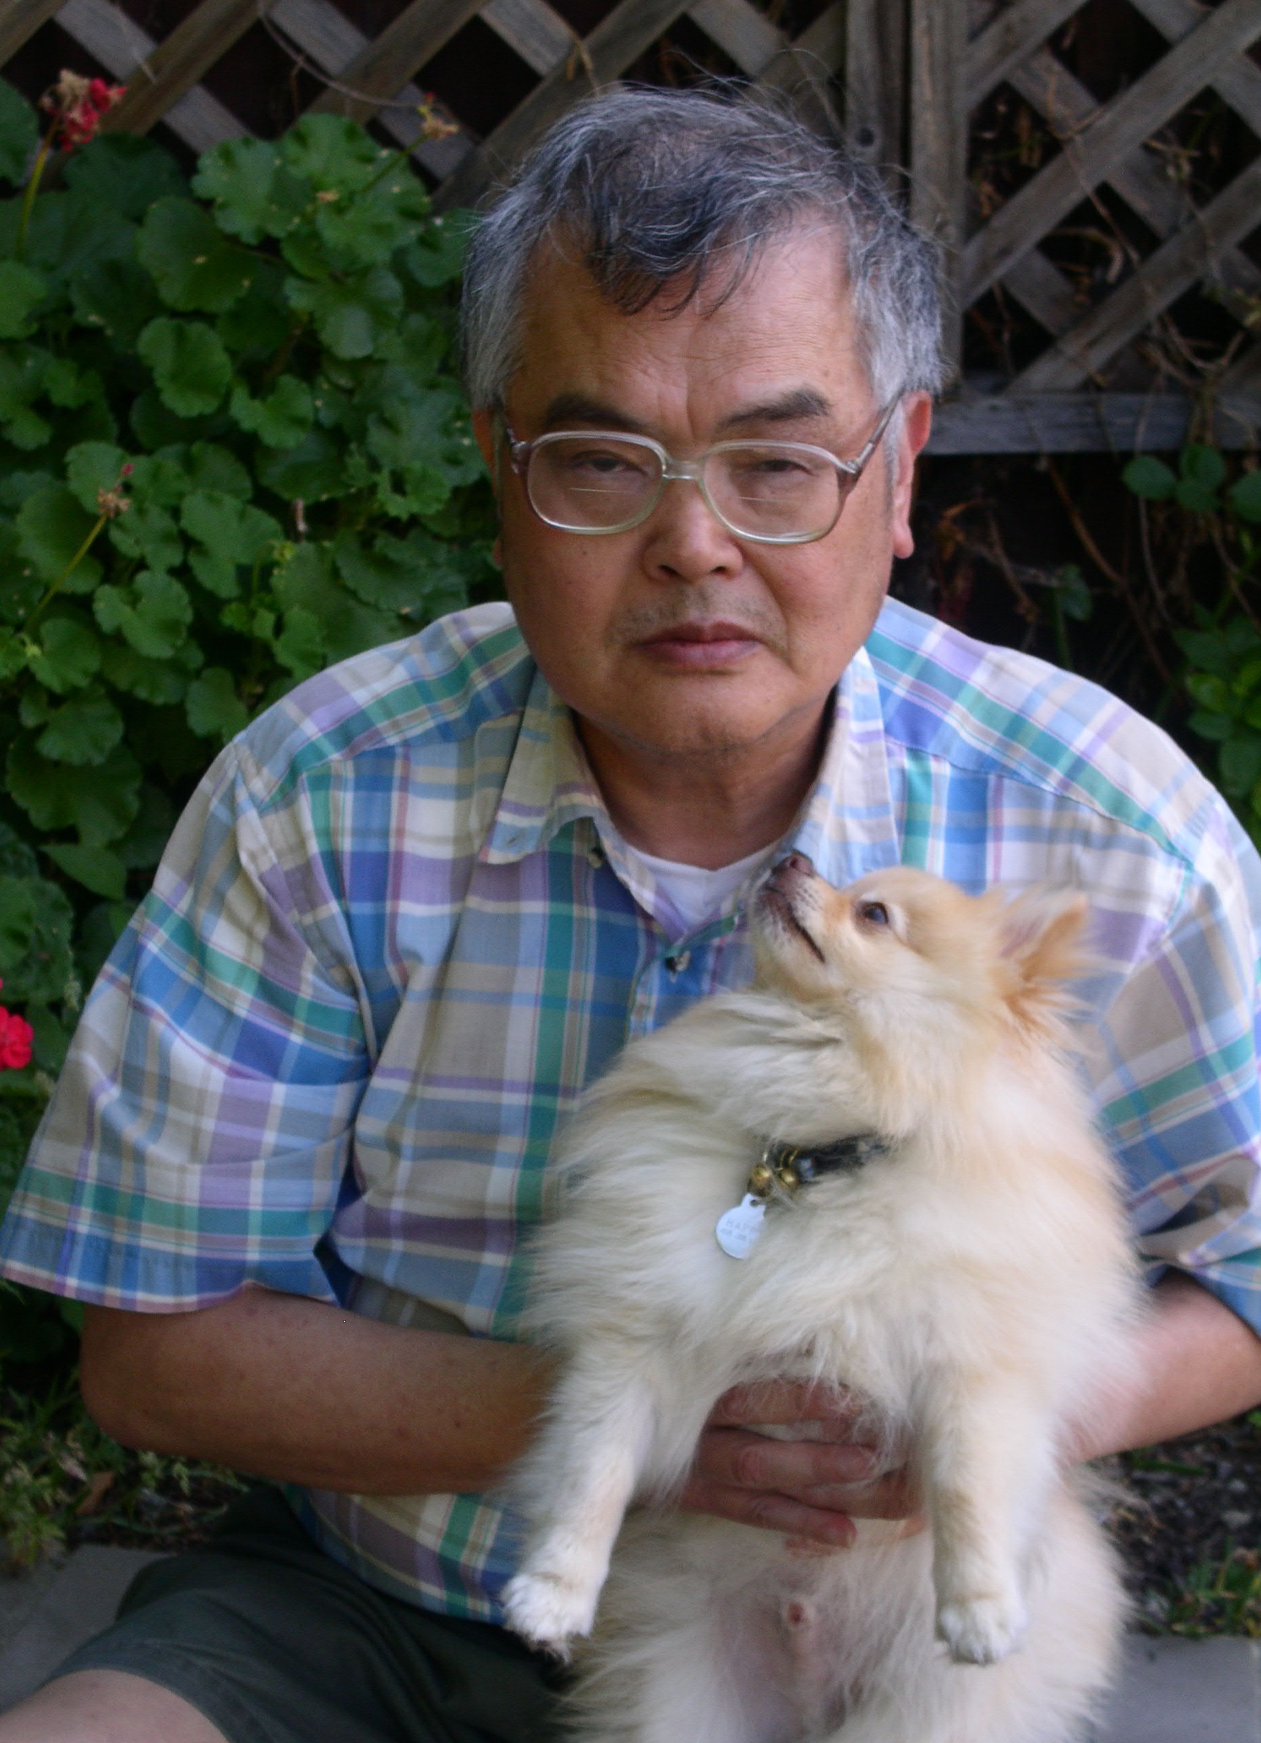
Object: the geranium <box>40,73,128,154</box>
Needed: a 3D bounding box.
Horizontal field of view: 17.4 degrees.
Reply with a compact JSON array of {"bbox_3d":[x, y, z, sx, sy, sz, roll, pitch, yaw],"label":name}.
[{"bbox_3d":[-0.332,-0.460,2.500,0.050,0.048,0.048,1,18,0],"label":"geranium"}]

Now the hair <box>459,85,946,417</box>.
[{"bbox_3d":[0.031,-0.226,1.645,0.185,0.162,0.205,3,22,4],"label":"hair"}]

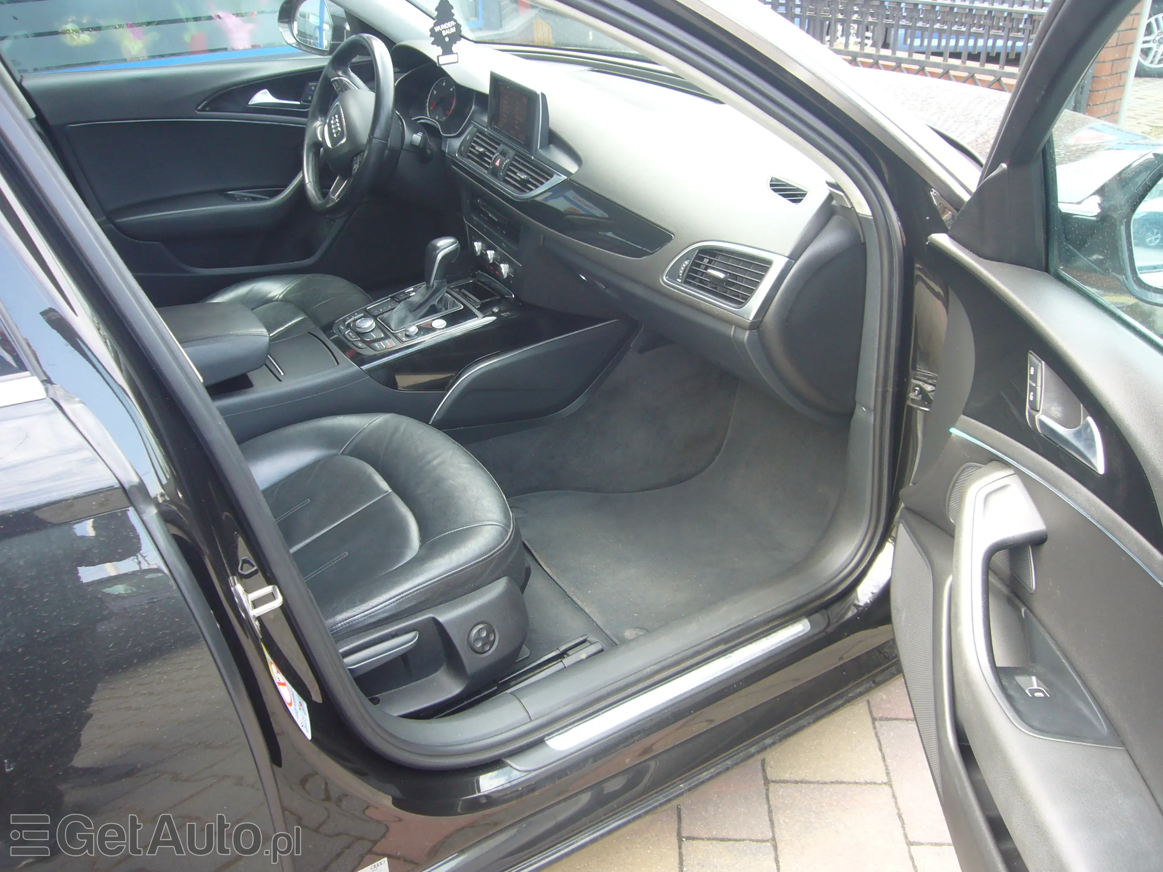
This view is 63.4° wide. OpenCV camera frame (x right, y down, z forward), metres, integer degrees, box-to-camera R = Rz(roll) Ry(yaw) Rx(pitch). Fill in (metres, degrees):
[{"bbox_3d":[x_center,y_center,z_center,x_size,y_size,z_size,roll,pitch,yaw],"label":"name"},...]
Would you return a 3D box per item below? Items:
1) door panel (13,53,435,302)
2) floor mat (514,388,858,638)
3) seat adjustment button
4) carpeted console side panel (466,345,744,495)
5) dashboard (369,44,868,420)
[{"bbox_3d":[-0.720,-0.562,2.162,0.900,0.590,0.140,-18,35,-26],"label":"door panel"},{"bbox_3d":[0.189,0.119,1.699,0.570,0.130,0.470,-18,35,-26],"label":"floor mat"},{"bbox_3d":[-0.135,0.272,1.275,0.041,0.041,0.015,-18,23,-26],"label":"seat adjustment button"},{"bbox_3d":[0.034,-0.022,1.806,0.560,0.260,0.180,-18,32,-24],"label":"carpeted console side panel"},{"bbox_3d":[0.014,-0.482,1.793,0.450,0.460,1.430,-18,35,-26],"label":"dashboard"}]

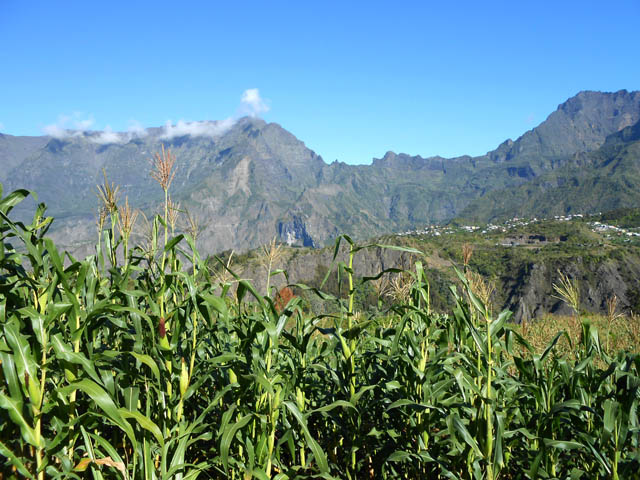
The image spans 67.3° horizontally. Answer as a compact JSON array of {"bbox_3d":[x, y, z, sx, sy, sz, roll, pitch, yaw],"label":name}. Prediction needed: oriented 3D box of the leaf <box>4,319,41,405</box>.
[{"bbox_3d":[-1.516,0.619,2.450,0.178,0.425,0.160,0,-2,0],"label":"leaf"}]

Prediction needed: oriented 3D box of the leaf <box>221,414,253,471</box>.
[{"bbox_3d":[-0.478,1.158,2.750,0.178,0.311,0.160,0,-2,0],"label":"leaf"}]

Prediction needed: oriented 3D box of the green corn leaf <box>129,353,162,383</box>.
[{"bbox_3d":[-0.986,0.716,2.700,0.174,0.163,0.140,0,-2,0],"label":"green corn leaf"}]

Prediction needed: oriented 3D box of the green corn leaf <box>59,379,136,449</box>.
[{"bbox_3d":[-1.152,0.897,2.500,0.383,0.343,0.220,0,-2,0],"label":"green corn leaf"}]

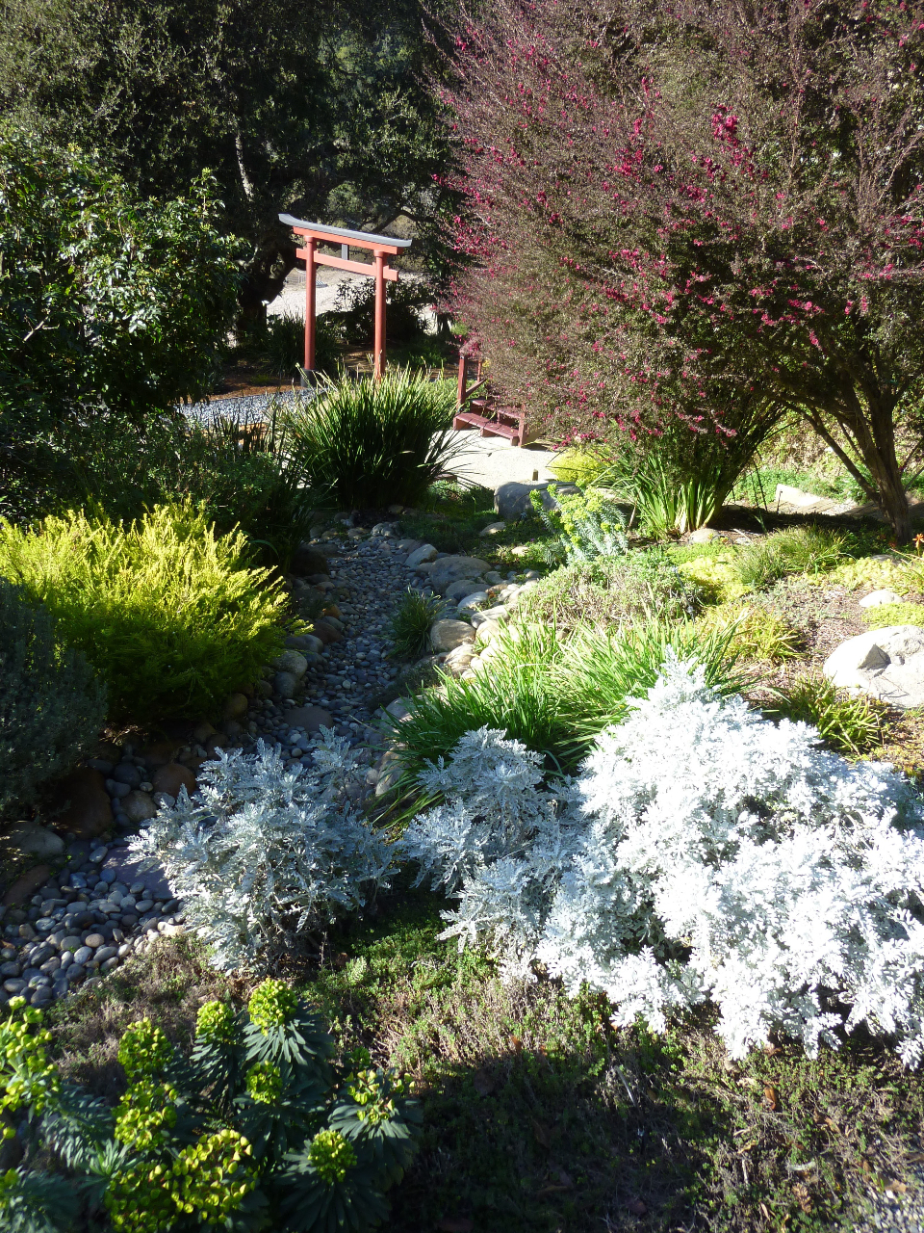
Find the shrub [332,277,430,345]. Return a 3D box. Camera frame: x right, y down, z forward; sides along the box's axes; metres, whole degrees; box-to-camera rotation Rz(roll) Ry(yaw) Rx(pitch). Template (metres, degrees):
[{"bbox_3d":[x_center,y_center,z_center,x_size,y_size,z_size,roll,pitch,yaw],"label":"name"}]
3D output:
[{"bbox_3d":[-1.703,-6.398,18.687,2.045,1.272,1.738,1,29,-5],"label":"shrub"}]

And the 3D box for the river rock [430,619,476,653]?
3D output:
[{"bbox_3d":[-0.069,0.149,6.743,0.350,0.237,0.298,3,28,-1],"label":"river rock"}]

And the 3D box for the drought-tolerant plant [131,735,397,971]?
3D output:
[{"bbox_3d":[-0.528,0.626,2.420,0.680,0.450,0.600,-4,29,-13],"label":"drought-tolerant plant"}]

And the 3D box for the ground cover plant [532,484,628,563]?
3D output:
[{"bbox_3d":[0.872,-0.689,6.650,0.720,0.530,0.620,7,29,7],"label":"ground cover plant"}]

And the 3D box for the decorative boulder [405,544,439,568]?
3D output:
[{"bbox_3d":[-0.331,-0.495,7.200,0.280,0.170,0.210,2,29,-3],"label":"decorative boulder"}]

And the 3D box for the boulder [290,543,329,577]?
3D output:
[{"bbox_3d":[-1.158,-0.431,6.800,0.290,0.220,0.270,-2,29,-10],"label":"boulder"}]

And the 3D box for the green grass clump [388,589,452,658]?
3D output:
[{"bbox_3d":[-0.331,0.048,6.730,0.463,0.480,0.417,2,28,-3],"label":"green grass clump"}]

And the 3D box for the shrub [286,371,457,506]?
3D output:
[{"bbox_3d":[-1.085,-2.111,10.598,2.072,1.487,1.864,0,29,-6],"label":"shrub"}]

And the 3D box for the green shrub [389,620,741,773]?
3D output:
[{"bbox_3d":[0.415,0.334,3.650,1.420,0.500,0.850,7,29,7],"label":"green shrub"}]

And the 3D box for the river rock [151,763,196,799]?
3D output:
[{"bbox_3d":[-1.062,0.604,3.280,0.165,0.110,0.130,-8,30,-19],"label":"river rock"}]

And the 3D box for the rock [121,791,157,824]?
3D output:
[{"bbox_3d":[-1.391,0.817,3.835,0.140,0.124,0.133,-9,31,-21],"label":"rock"}]

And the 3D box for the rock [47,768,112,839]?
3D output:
[{"bbox_3d":[-1.289,0.626,3.000,0.215,0.190,0.230,-11,32,-25],"label":"rock"}]

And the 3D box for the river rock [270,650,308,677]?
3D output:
[{"bbox_3d":[-1.196,0.329,6.162,0.262,0.174,0.235,-2,29,-11],"label":"river rock"}]

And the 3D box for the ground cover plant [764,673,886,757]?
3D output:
[{"bbox_3d":[1.405,0.377,3.450,0.440,0.250,0.380,16,31,23],"label":"ground cover plant"}]

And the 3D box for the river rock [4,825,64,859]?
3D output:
[{"bbox_3d":[-1.382,0.727,2.870,0.195,0.095,0.130,-13,33,-28],"label":"river rock"}]

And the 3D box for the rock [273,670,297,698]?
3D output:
[{"bbox_3d":[-1.149,0.442,5.791,0.147,0.179,0.147,-3,29,-11],"label":"rock"}]

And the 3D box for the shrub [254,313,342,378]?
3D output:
[{"bbox_3d":[-2.903,-4.848,15.868,1.480,1.096,1.332,-2,29,-10],"label":"shrub"}]

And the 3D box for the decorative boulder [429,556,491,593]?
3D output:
[{"bbox_3d":[-0.013,-0.390,8.276,0.574,0.322,0.431,4,28,0],"label":"decorative boulder"}]

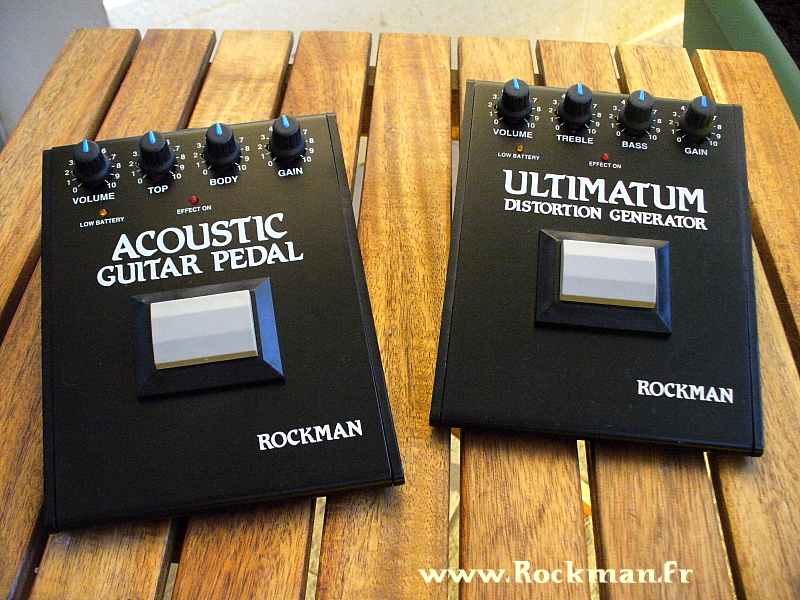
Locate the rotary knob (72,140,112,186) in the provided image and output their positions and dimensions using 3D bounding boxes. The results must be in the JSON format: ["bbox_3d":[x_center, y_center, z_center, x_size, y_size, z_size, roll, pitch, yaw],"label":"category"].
[{"bbox_3d":[-0.138,-0.062,0.380,0.017,0.016,0.017,-8,67,-8],"label":"rotary knob"}]

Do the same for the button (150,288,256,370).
[{"bbox_3d":[-0.079,0.012,0.346,0.040,0.008,0.027,-8,67,-8],"label":"button"}]

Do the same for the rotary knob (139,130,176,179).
[{"bbox_3d":[-0.110,-0.067,0.383,0.017,0.016,0.017,-8,67,-8],"label":"rotary knob"}]

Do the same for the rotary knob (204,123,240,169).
[{"bbox_3d":[-0.081,-0.071,0.387,0.017,0.016,0.017,-8,67,-8],"label":"rotary knob"}]

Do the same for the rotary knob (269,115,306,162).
[{"bbox_3d":[-0.052,-0.075,0.391,0.017,0.016,0.017,-8,67,-8],"label":"rotary knob"}]

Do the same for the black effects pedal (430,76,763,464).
[{"bbox_3d":[0.092,-0.024,0.387,0.138,0.071,0.165,5,48,4],"label":"black effects pedal"}]

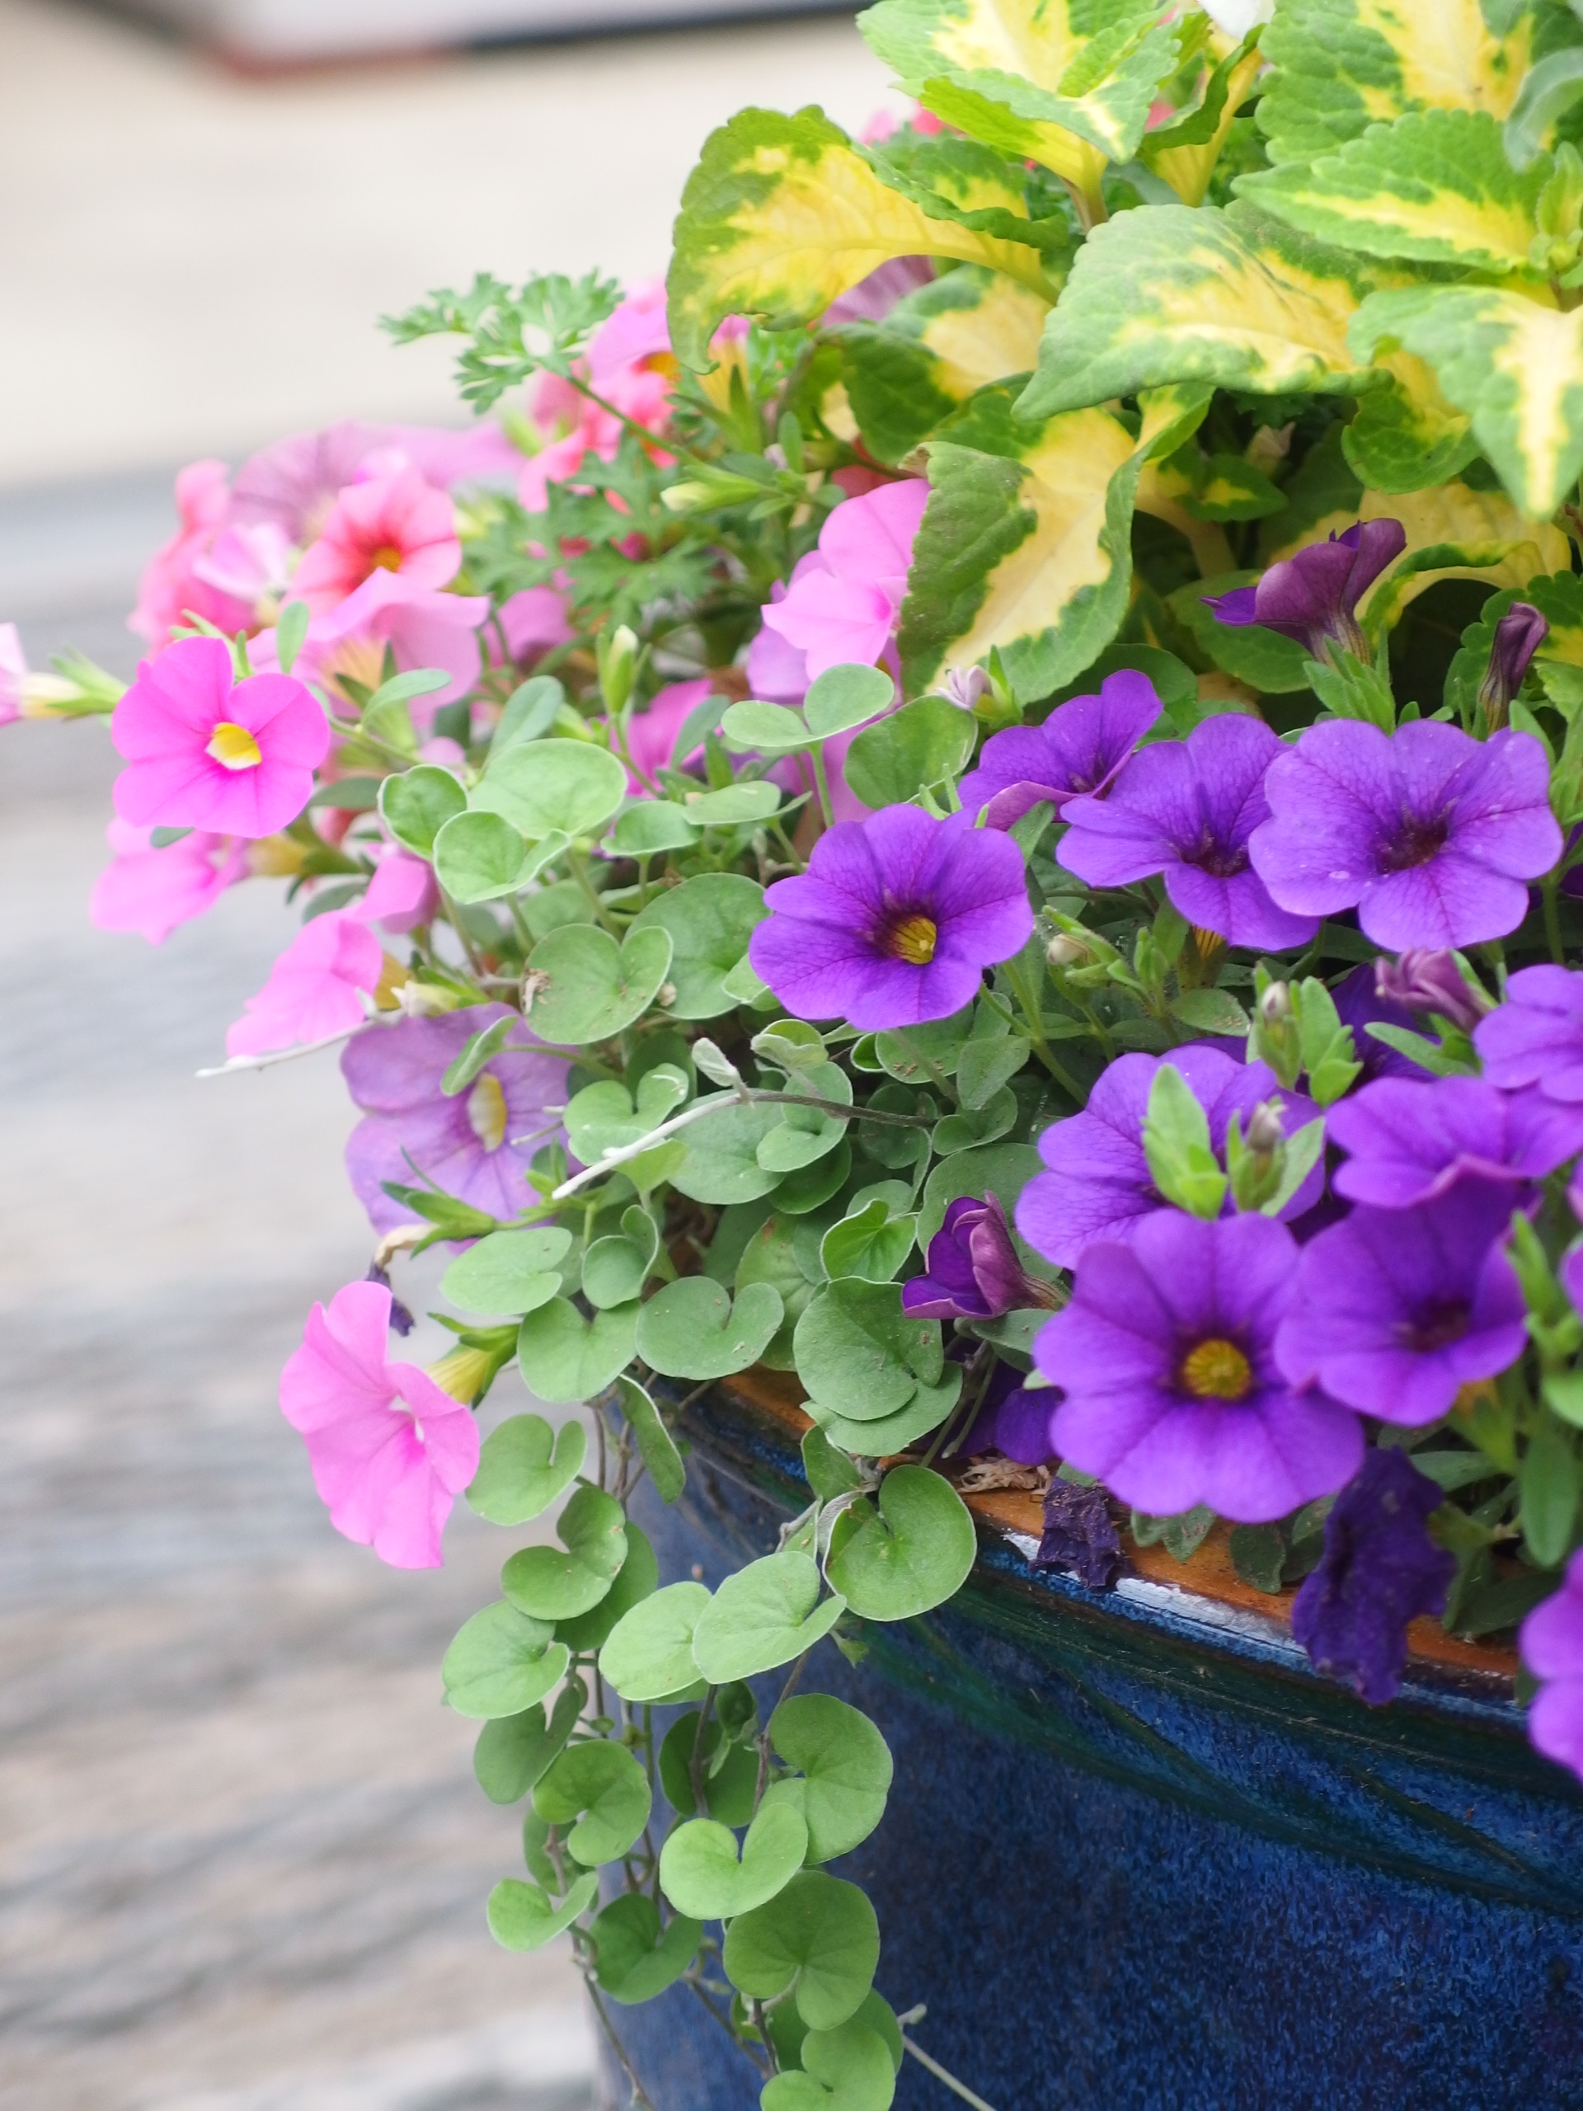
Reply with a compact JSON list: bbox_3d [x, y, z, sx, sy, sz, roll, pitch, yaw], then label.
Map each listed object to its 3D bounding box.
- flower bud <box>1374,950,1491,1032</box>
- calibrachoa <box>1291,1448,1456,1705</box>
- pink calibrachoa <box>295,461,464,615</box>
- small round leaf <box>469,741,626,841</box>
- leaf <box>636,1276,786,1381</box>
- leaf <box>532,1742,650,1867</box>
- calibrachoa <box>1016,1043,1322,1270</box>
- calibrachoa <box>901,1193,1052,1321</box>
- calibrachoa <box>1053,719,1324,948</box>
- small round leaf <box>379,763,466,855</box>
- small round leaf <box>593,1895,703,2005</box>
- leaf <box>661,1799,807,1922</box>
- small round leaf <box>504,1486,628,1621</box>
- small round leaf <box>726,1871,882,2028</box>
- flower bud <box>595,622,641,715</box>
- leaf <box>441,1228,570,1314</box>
[{"bbox_3d":[0.071,-0.007,0.755,0.013,0.007,0.007,23,0,-17],"label":"flower bud"},{"bbox_3d":[0.070,0.063,0.825,0.018,0.031,0.015,10,6,17],"label":"calibrachoa"},{"bbox_3d":[-0.061,-0.071,1.007,0.025,0.026,0.019,5,-21,-1],"label":"pink calibrachoa"},{"bbox_3d":[-0.033,-0.036,0.920,0.021,0.005,0.018,7,50,6],"label":"small round leaf"},{"bbox_3d":[-0.011,0.036,0.890,0.020,0.005,0.017,7,54,5],"label":"leaf"},{"bbox_3d":[-0.023,0.086,0.785,0.015,0.015,0.004,6,-17,8],"label":"leaf"},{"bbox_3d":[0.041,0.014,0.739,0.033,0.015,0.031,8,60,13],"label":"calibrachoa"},{"bbox_3d":[0.021,0.023,0.775,0.018,0.015,0.015,13,16,-27],"label":"calibrachoa"},{"bbox_3d":[0.046,-0.026,0.790,0.031,0.017,0.029,5,57,9],"label":"calibrachoa"},{"bbox_3d":[-0.050,-0.033,0.930,0.012,0.014,0.006,4,-24,-5],"label":"small round leaf"},{"bbox_3d":[-0.019,0.116,0.890,0.015,0.015,0.006,7,-8,7],"label":"small round leaf"},{"bbox_3d":[-0.007,0.096,0.815,0.018,0.005,0.017,10,58,13],"label":"leaf"},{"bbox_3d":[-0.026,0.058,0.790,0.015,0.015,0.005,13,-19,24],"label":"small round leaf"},{"bbox_3d":[0.001,0.105,0.805,0.018,0.019,0.004,2,-9,0],"label":"small round leaf"},{"bbox_3d":[-0.022,-0.049,0.865,0.005,0.012,0.005,3,9,0],"label":"flower bud"},{"bbox_3d":[-0.035,0.027,0.840,0.017,0.004,0.016,3,41,13],"label":"leaf"}]

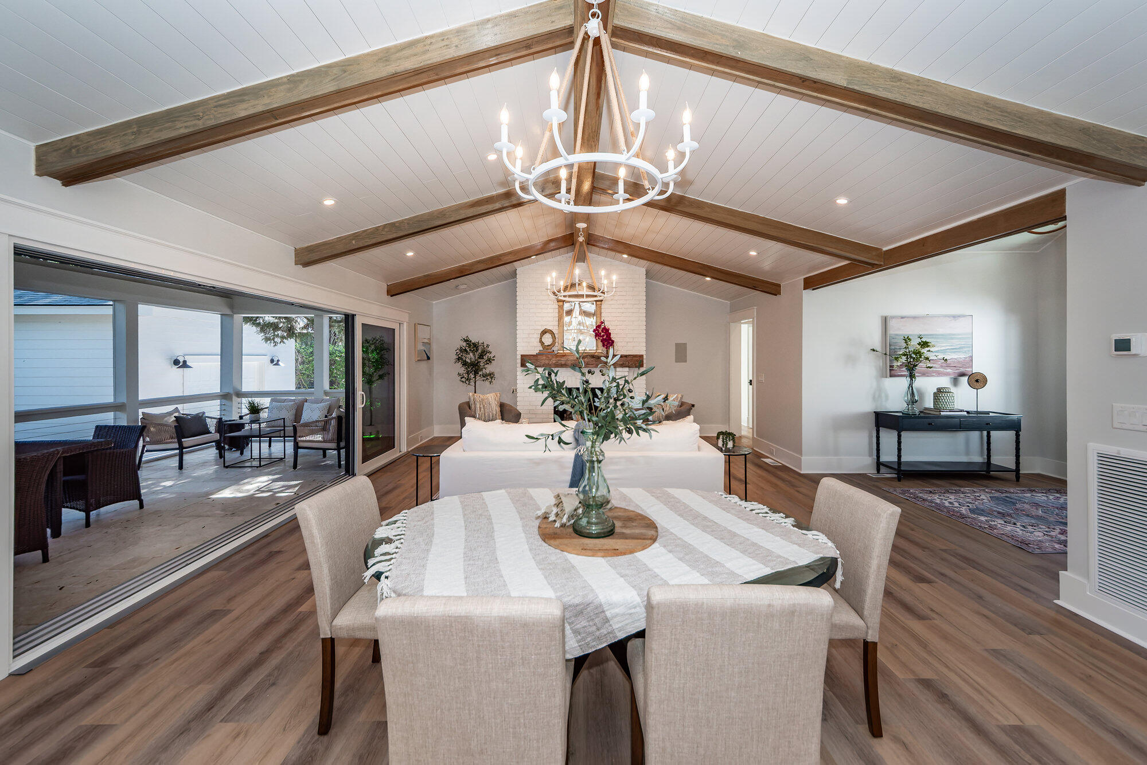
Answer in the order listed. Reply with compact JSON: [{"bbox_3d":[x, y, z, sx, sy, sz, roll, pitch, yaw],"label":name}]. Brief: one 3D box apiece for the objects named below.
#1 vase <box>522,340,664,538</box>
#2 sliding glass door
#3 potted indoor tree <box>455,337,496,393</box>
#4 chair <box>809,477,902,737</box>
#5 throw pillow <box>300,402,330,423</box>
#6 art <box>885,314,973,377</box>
[{"bbox_3d":[0.072,0.202,1.430,0.500,0.700,0.460,0,2,0],"label":"vase"},{"bbox_3d":[-2.710,0.117,5.370,0.050,1.990,1.130,0,2,0],"label":"sliding glass door"},{"bbox_3d":[-1.660,0.124,6.450,0.680,1.810,0.680,0,2,0],"label":"potted indoor tree"},{"bbox_3d":[1.000,0.950,1.760,0.620,0.930,0.470,0,2,3],"label":"chair"},{"bbox_3d":[-4.550,0.580,6.750,0.490,0.470,0.160,0,-16,-6],"label":"throw pillow"},{"bbox_3d":[4.680,-0.470,5.020,1.090,0.810,0.045,0,2,0],"label":"art"}]

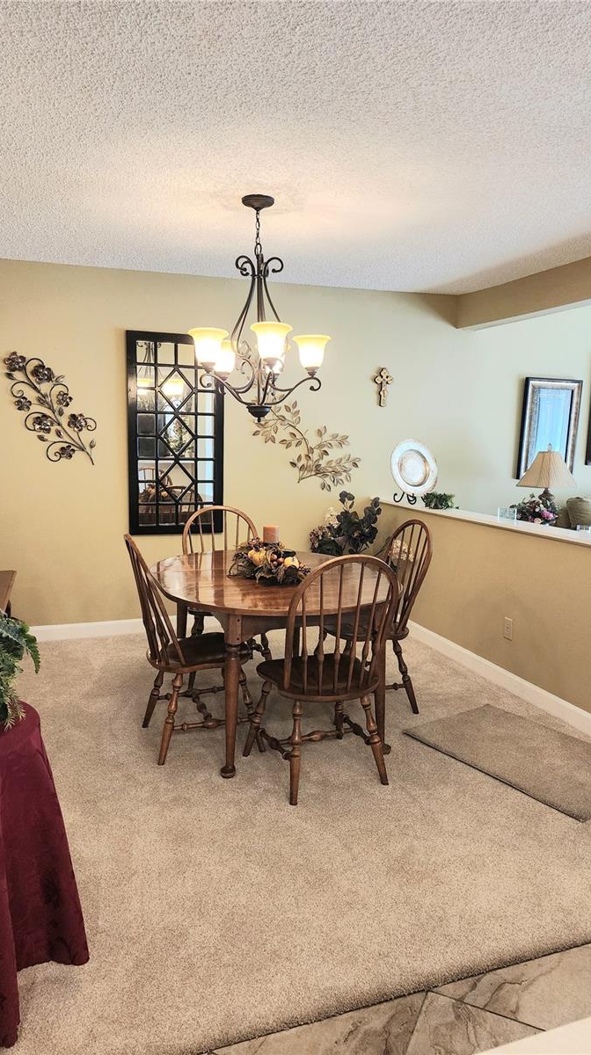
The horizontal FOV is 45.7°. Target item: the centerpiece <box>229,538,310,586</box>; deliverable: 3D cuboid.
[{"bbox_3d":[-0.113,0.135,3.239,0.400,0.180,0.370,1,8,0],"label":"centerpiece"}]

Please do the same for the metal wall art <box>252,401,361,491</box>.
[{"bbox_3d":[0.095,-0.595,5.149,0.840,0.660,0.050,-2,9,-20],"label":"metal wall art"}]

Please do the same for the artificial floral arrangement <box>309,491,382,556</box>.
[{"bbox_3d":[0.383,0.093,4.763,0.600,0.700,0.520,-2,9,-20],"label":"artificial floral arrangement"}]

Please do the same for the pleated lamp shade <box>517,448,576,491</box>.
[{"bbox_3d":[1.983,-0.453,5.513,0.460,0.290,0.460,-2,8,-20],"label":"pleated lamp shade"}]

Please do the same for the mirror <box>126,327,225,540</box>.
[{"bbox_3d":[-0.813,-0.624,4.813,0.645,1.345,0.035,-2,9,-20],"label":"mirror"}]

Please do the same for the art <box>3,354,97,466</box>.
[{"bbox_3d":[-1.579,-0.760,4.544,0.562,0.708,0.045,-2,8,-20],"label":"art"}]

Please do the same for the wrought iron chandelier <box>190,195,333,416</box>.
[{"bbox_3d":[-0.166,-0.984,3.187,0.650,0.980,0.650,1,8,0],"label":"wrought iron chandelier"}]

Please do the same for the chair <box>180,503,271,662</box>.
[{"bbox_3d":[-0.379,0.371,4.091,0.485,0.960,0.560,-2,8,-20],"label":"chair"}]

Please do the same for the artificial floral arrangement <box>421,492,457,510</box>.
[{"bbox_3d":[0.950,-0.186,4.632,0.220,0.125,0.190,-2,9,-20],"label":"artificial floral arrangement"}]

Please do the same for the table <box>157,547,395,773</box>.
[{"bbox_3d":[-0.131,0.589,3.538,1.203,0.719,1.482,-2,8,-20],"label":"table"}]

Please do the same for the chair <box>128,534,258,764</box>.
[{"bbox_3d":[-0.470,0.500,3.185,0.587,0.976,0.495,-2,8,-21],"label":"chair"}]

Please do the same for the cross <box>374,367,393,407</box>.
[{"bbox_3d":[0.671,-1.063,5.324,0.149,0.286,0.022,-2,8,-20],"label":"cross"}]

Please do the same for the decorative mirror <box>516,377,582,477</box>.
[{"bbox_3d":[2.133,-0.820,5.876,0.531,0.825,0.045,-2,10,-20],"label":"decorative mirror"}]

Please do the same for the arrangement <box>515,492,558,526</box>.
[{"bbox_3d":[1.608,-0.074,4.677,0.320,0.320,0.290,-2,9,-20],"label":"arrangement"}]

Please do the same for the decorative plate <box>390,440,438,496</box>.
[{"bbox_3d":[0.846,-0.422,4.953,0.410,0.410,0.035,2,-8,-28],"label":"decorative plate"}]

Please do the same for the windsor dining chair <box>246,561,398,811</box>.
[{"bbox_3d":[0.107,0.548,2.868,0.485,0.960,0.560,-3,9,-23],"label":"windsor dining chair"}]

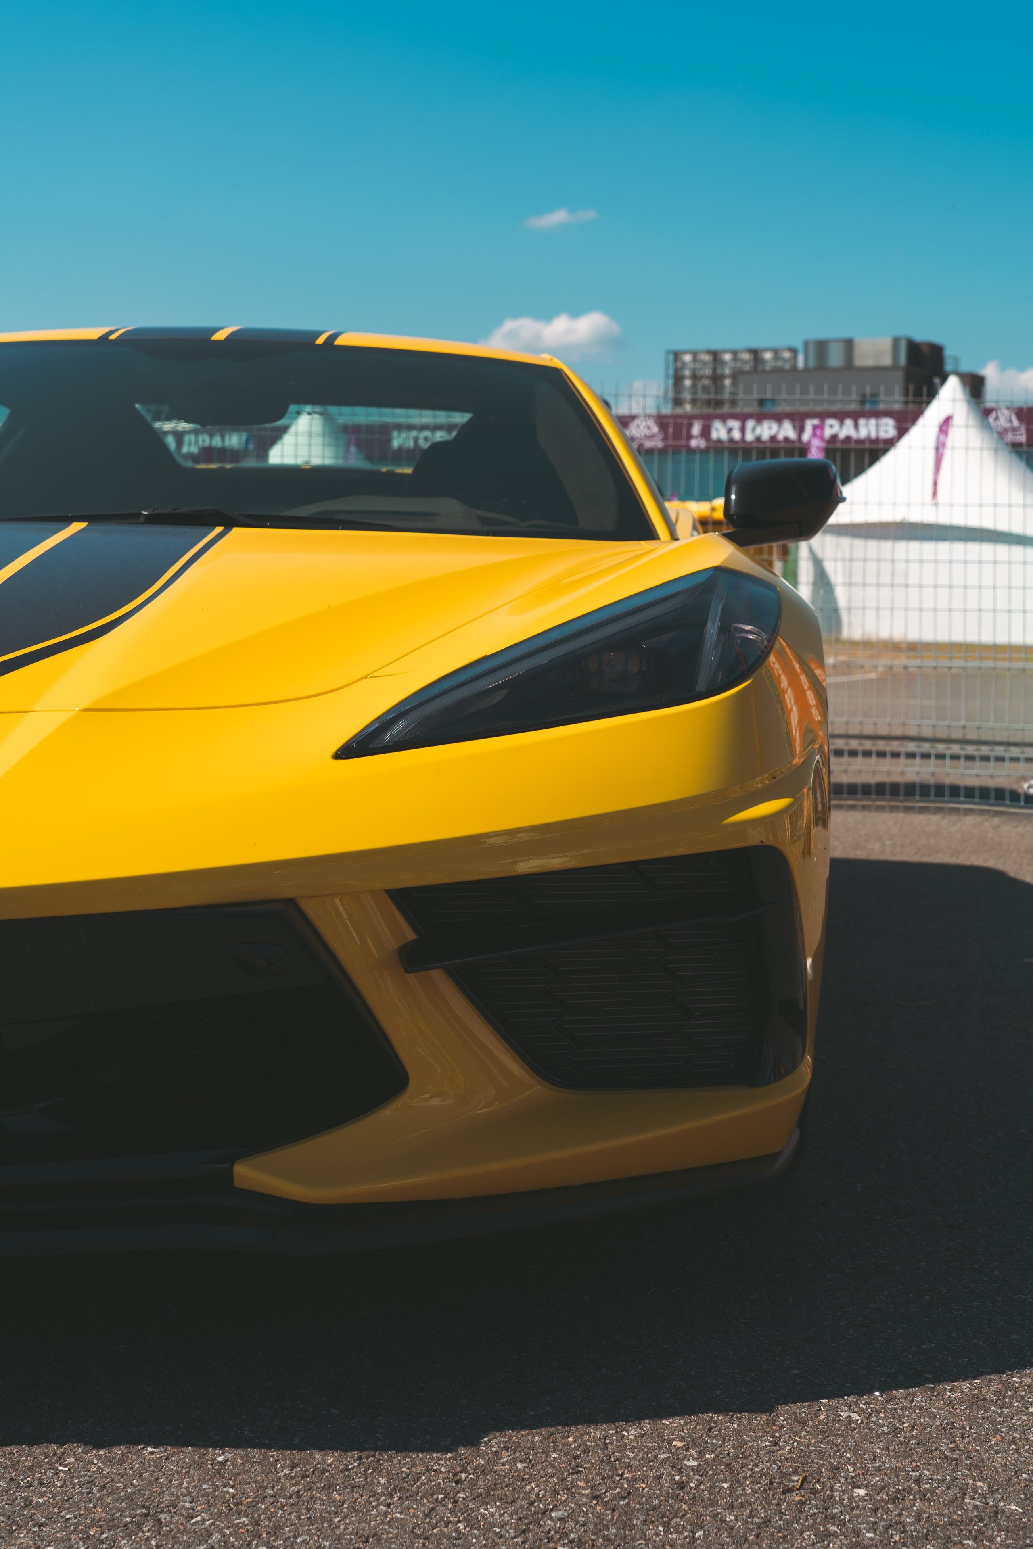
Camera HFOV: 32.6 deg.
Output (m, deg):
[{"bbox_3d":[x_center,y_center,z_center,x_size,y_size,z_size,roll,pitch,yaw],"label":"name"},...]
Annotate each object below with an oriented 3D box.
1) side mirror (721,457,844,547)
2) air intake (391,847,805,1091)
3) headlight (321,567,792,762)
[{"bbox_3d":[0.443,-0.446,2.923,0.215,0.147,0.150,1,5,2],"label":"side mirror"},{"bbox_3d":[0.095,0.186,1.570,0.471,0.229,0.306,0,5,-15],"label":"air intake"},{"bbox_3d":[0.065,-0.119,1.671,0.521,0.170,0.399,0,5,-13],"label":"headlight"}]

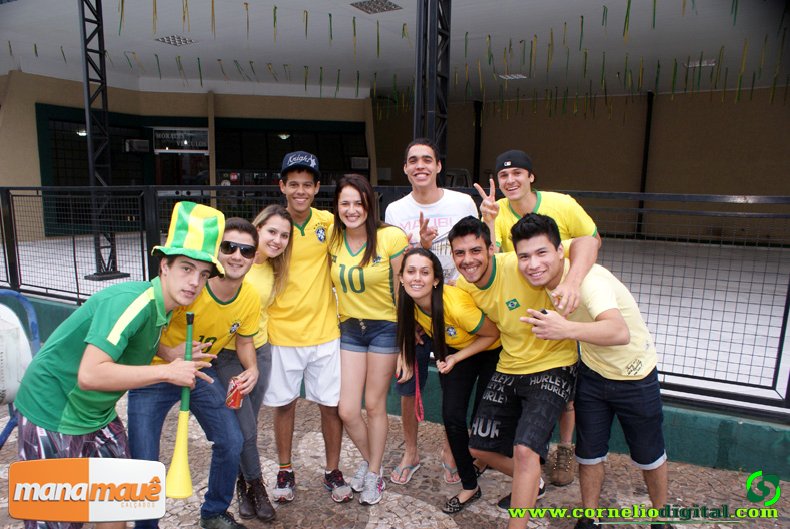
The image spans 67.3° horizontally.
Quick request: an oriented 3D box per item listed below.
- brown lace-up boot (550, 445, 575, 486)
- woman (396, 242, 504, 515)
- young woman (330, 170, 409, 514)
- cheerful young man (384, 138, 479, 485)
[{"bbox_3d":[0.934,1.082,3.303,0.115,0.160,0.295,3,9,17],"label":"brown lace-up boot"},{"bbox_3d":[0.274,0.550,2.989,0.480,1.295,0.600,6,10,30],"label":"woman"},{"bbox_3d":[-0.144,0.372,3.002,0.470,1.635,0.360,3,9,14],"label":"young woman"},{"bbox_3d":[0.187,0.255,3.156,0.560,1.825,0.420,2,9,7],"label":"cheerful young man"}]

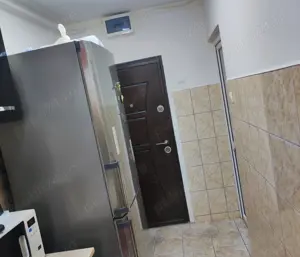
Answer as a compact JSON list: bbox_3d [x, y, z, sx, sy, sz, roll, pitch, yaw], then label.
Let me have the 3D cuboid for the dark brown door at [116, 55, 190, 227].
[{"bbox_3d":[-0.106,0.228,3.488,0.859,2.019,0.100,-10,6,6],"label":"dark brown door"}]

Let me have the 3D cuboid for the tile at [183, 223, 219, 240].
[{"bbox_3d":[0.533,1.166,3.351,0.308,0.012,0.308,-10,6,6],"label":"tile"}]

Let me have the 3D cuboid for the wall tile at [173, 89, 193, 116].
[{"bbox_3d":[0.393,-0.289,3.353,0.199,0.305,0.012,-10,6,6],"label":"wall tile"}]

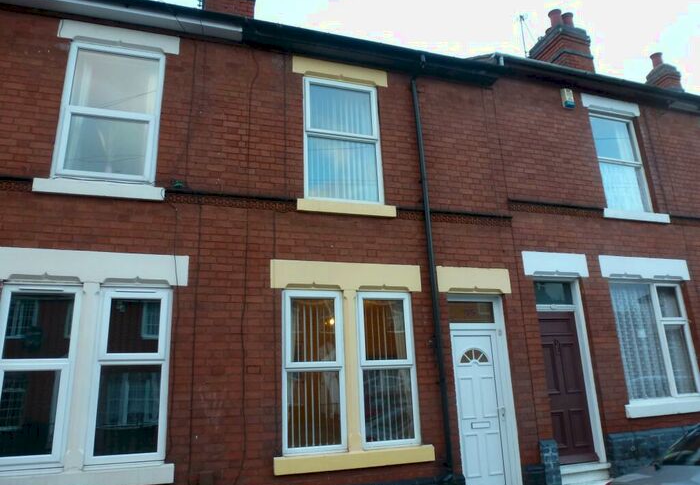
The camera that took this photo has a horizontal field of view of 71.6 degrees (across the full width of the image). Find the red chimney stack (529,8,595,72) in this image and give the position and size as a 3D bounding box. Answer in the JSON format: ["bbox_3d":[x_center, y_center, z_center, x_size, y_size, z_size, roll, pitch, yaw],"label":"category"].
[{"bbox_3d":[4.681,-4.186,10.744,0.754,1.528,0.933,3,-16,-17],"label":"red chimney stack"}]

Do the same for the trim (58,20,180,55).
[{"bbox_3d":[-2.687,-2.384,5.719,1.284,0.230,0.100,3,-16,-17],"label":"trim"}]

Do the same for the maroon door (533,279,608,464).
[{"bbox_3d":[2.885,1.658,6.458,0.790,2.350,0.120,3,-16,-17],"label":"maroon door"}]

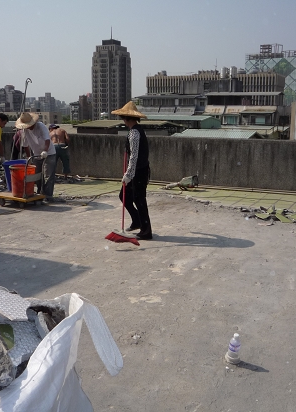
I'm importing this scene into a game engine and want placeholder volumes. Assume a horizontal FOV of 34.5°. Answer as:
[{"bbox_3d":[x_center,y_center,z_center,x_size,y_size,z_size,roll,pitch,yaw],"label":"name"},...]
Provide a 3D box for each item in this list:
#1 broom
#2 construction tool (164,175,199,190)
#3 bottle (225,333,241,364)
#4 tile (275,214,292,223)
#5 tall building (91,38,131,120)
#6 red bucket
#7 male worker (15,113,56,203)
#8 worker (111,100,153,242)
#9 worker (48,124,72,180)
[{"bbox_3d":[-0.280,-0.113,5.678,0.420,1.100,0.120,0,-6,24],"label":"broom"},{"bbox_3d":[0.737,-0.487,10.422,0.720,0.290,0.250,5,11,24],"label":"construction tool"},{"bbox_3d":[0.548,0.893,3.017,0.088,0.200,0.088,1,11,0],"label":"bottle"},{"bbox_3d":[2.083,0.198,7.273,0.220,0.090,0.240,-2,11,-17],"label":"tile"},{"bbox_3d":[-24.250,-75.458,316.715,21.000,68.000,21.000,5,11,24],"label":"tall building"},{"bbox_3d":[-2.156,-0.425,8.187,0.450,0.500,0.450,0,11,0],"label":"red bucket"},{"bbox_3d":[-2.079,-0.900,8.874,0.620,1.570,0.540,-8,13,-41],"label":"male worker"},{"bbox_3d":[-0.182,-0.437,5.973,0.520,1.700,0.500,6,12,25],"label":"worker"},{"bbox_3d":[-2.123,-1.283,11.363,0.550,1.320,0.550,-2,11,-11],"label":"worker"}]

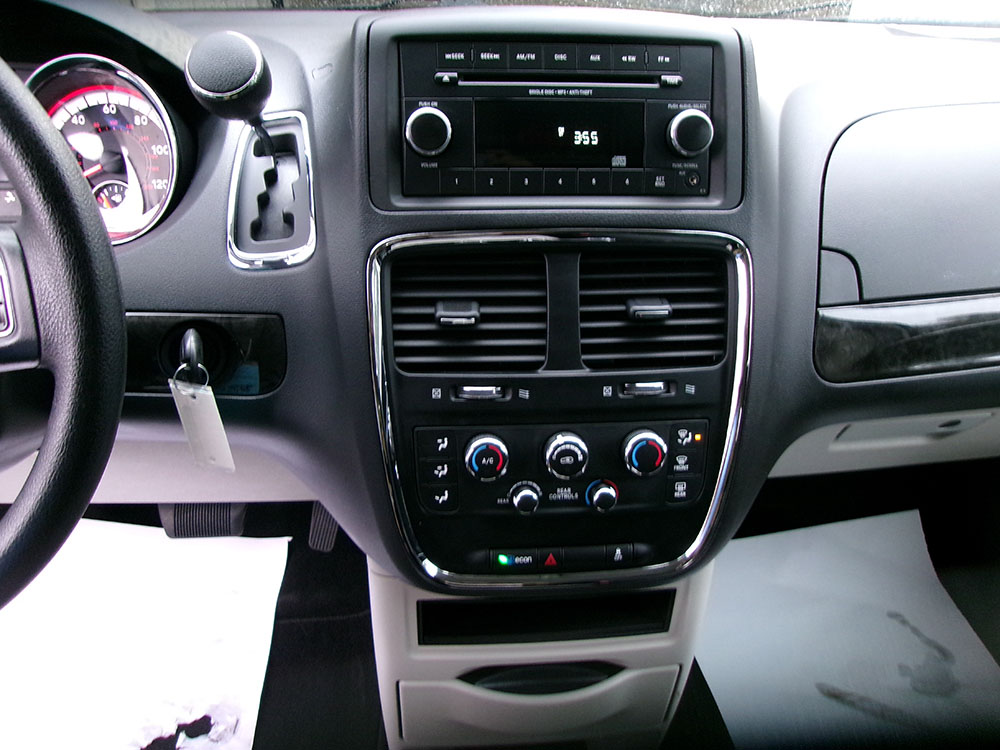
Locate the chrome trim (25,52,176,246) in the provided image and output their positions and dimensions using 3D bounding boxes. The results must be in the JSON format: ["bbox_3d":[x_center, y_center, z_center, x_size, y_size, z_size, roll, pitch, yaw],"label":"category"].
[{"bbox_3d":[-0.280,-0.152,0.534,0.125,0.125,0.020,3,9,2],"label":"chrome trim"}]

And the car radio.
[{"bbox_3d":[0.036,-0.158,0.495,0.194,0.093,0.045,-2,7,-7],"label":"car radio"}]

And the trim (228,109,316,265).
[{"bbox_3d":[-0.145,-0.117,0.498,0.053,0.098,0.018,0,1,-2],"label":"trim"}]

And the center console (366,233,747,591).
[{"bbox_3d":[0.040,0.024,0.497,0.238,0.227,0.027,-2,7,-7],"label":"center console"}]

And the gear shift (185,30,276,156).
[{"bbox_3d":[-0.138,-0.143,0.432,0.047,0.050,0.118,0,-5,-3],"label":"gear shift"}]

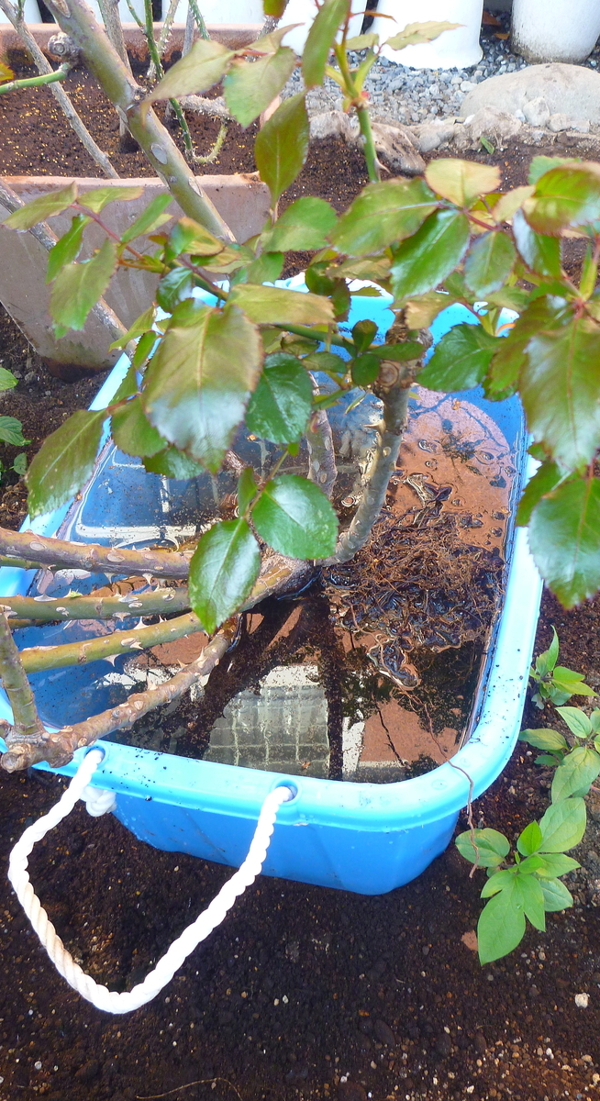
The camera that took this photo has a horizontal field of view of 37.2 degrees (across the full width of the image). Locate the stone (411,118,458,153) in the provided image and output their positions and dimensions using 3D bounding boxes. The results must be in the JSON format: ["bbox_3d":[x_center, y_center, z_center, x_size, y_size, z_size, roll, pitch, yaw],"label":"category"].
[{"bbox_3d":[0.230,-0.710,1.522,0.080,0.055,0.065,6,49,6],"label":"stone"}]

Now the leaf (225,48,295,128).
[{"bbox_3d":[-0.024,-0.280,0.540,0.034,0.048,0.012,28,13,-9],"label":"leaf"}]

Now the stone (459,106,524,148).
[{"bbox_3d":[0.309,-0.685,1.440,0.105,0.052,0.065,0,52,0],"label":"stone"}]

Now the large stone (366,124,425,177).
[{"bbox_3d":[0.148,-0.631,1.400,0.070,0.058,0.100,-25,56,-19],"label":"large stone"}]

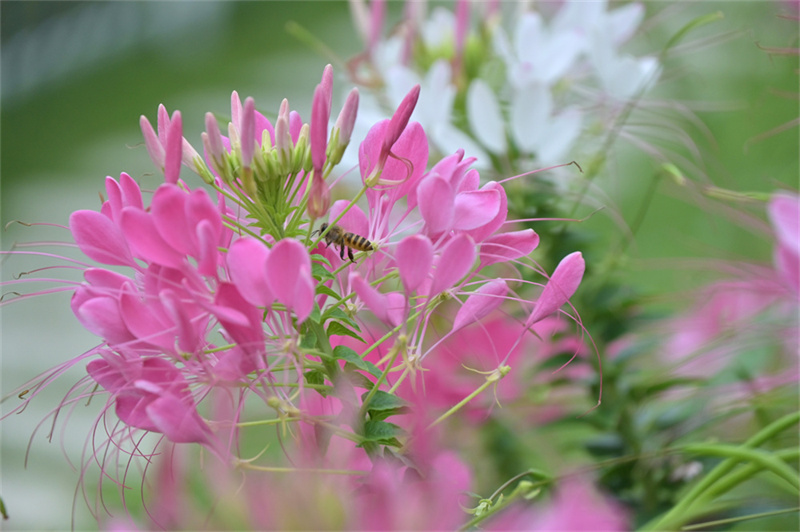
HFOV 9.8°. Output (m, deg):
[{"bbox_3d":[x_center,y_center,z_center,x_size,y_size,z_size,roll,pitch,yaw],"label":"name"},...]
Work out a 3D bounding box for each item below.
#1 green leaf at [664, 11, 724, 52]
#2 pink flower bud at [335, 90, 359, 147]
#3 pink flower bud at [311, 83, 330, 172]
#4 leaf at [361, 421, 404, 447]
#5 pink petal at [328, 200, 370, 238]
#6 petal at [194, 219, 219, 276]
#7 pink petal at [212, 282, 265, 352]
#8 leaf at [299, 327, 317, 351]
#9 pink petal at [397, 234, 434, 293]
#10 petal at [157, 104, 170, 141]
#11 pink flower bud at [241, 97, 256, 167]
[{"bbox_3d":[0.072,-0.058,1.150,0.017,0.006,0.003,-30,6,0],"label":"green leaf"},{"bbox_3d":[-0.011,-0.032,0.995,0.003,0.013,0.003,14,0,0],"label":"pink flower bud"},{"bbox_3d":[-0.019,-0.032,1.090,0.004,0.021,0.004,1,6,0],"label":"pink flower bud"},{"bbox_3d":[-0.004,0.039,1.080,0.010,0.004,0.006,-8,39,17],"label":"leaf"},{"bbox_3d":[-0.012,-0.010,1.110,0.010,0.011,0.005,-13,0,0],"label":"pink petal"},{"bbox_3d":[-0.044,-0.004,1.055,0.005,0.013,0.004,-11,7,-36],"label":"petal"},{"bbox_3d":[-0.034,0.011,0.985,0.008,0.015,0.004,-24,0,0],"label":"pink petal"},{"bbox_3d":[-0.024,0.019,1.205,0.004,0.006,0.003,9,-12,11],"label":"leaf"},{"bbox_3d":[0.004,-0.001,1.190,0.009,0.016,0.005,6,11,-6],"label":"pink petal"},{"bbox_3d":[-0.051,-0.030,1.000,0.003,0.009,0.003,-7,0,0],"label":"petal"},{"bbox_3d":[-0.035,-0.030,1.065,0.003,0.017,0.003,1,6,0],"label":"pink flower bud"}]

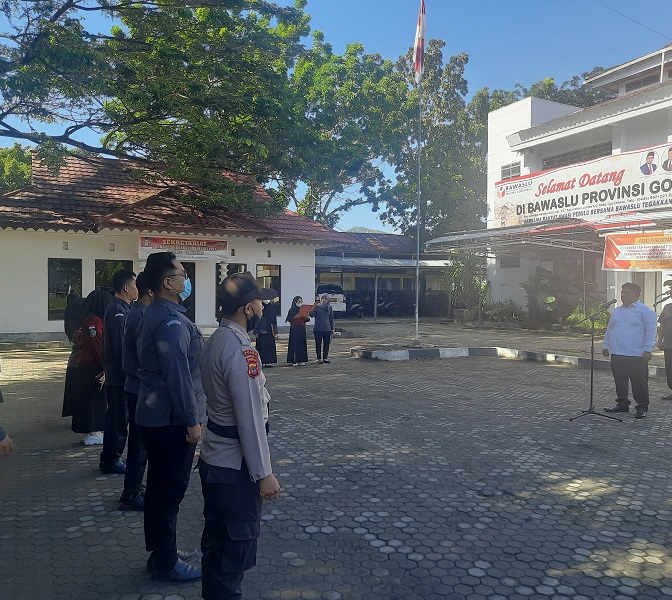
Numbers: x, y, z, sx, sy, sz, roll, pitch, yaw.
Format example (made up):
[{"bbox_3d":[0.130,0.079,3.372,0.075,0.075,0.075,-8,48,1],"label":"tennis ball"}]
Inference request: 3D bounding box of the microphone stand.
[{"bbox_3d":[3.170,0.735,7.080,0.760,1.420,0.600,0,0,-31],"label":"microphone stand"}]

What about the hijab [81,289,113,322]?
[{"bbox_3d":[-2.380,0.060,5.770,0.320,0.370,0.280,0,0,-33],"label":"hijab"}]

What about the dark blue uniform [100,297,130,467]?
[{"bbox_3d":[-1.830,0.700,4.860,0.320,1.460,0.480,0,0,-33],"label":"dark blue uniform"}]

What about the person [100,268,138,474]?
[{"bbox_3d":[-1.810,0.605,4.860,0.350,1.690,0.500,0,0,-33],"label":"person"}]

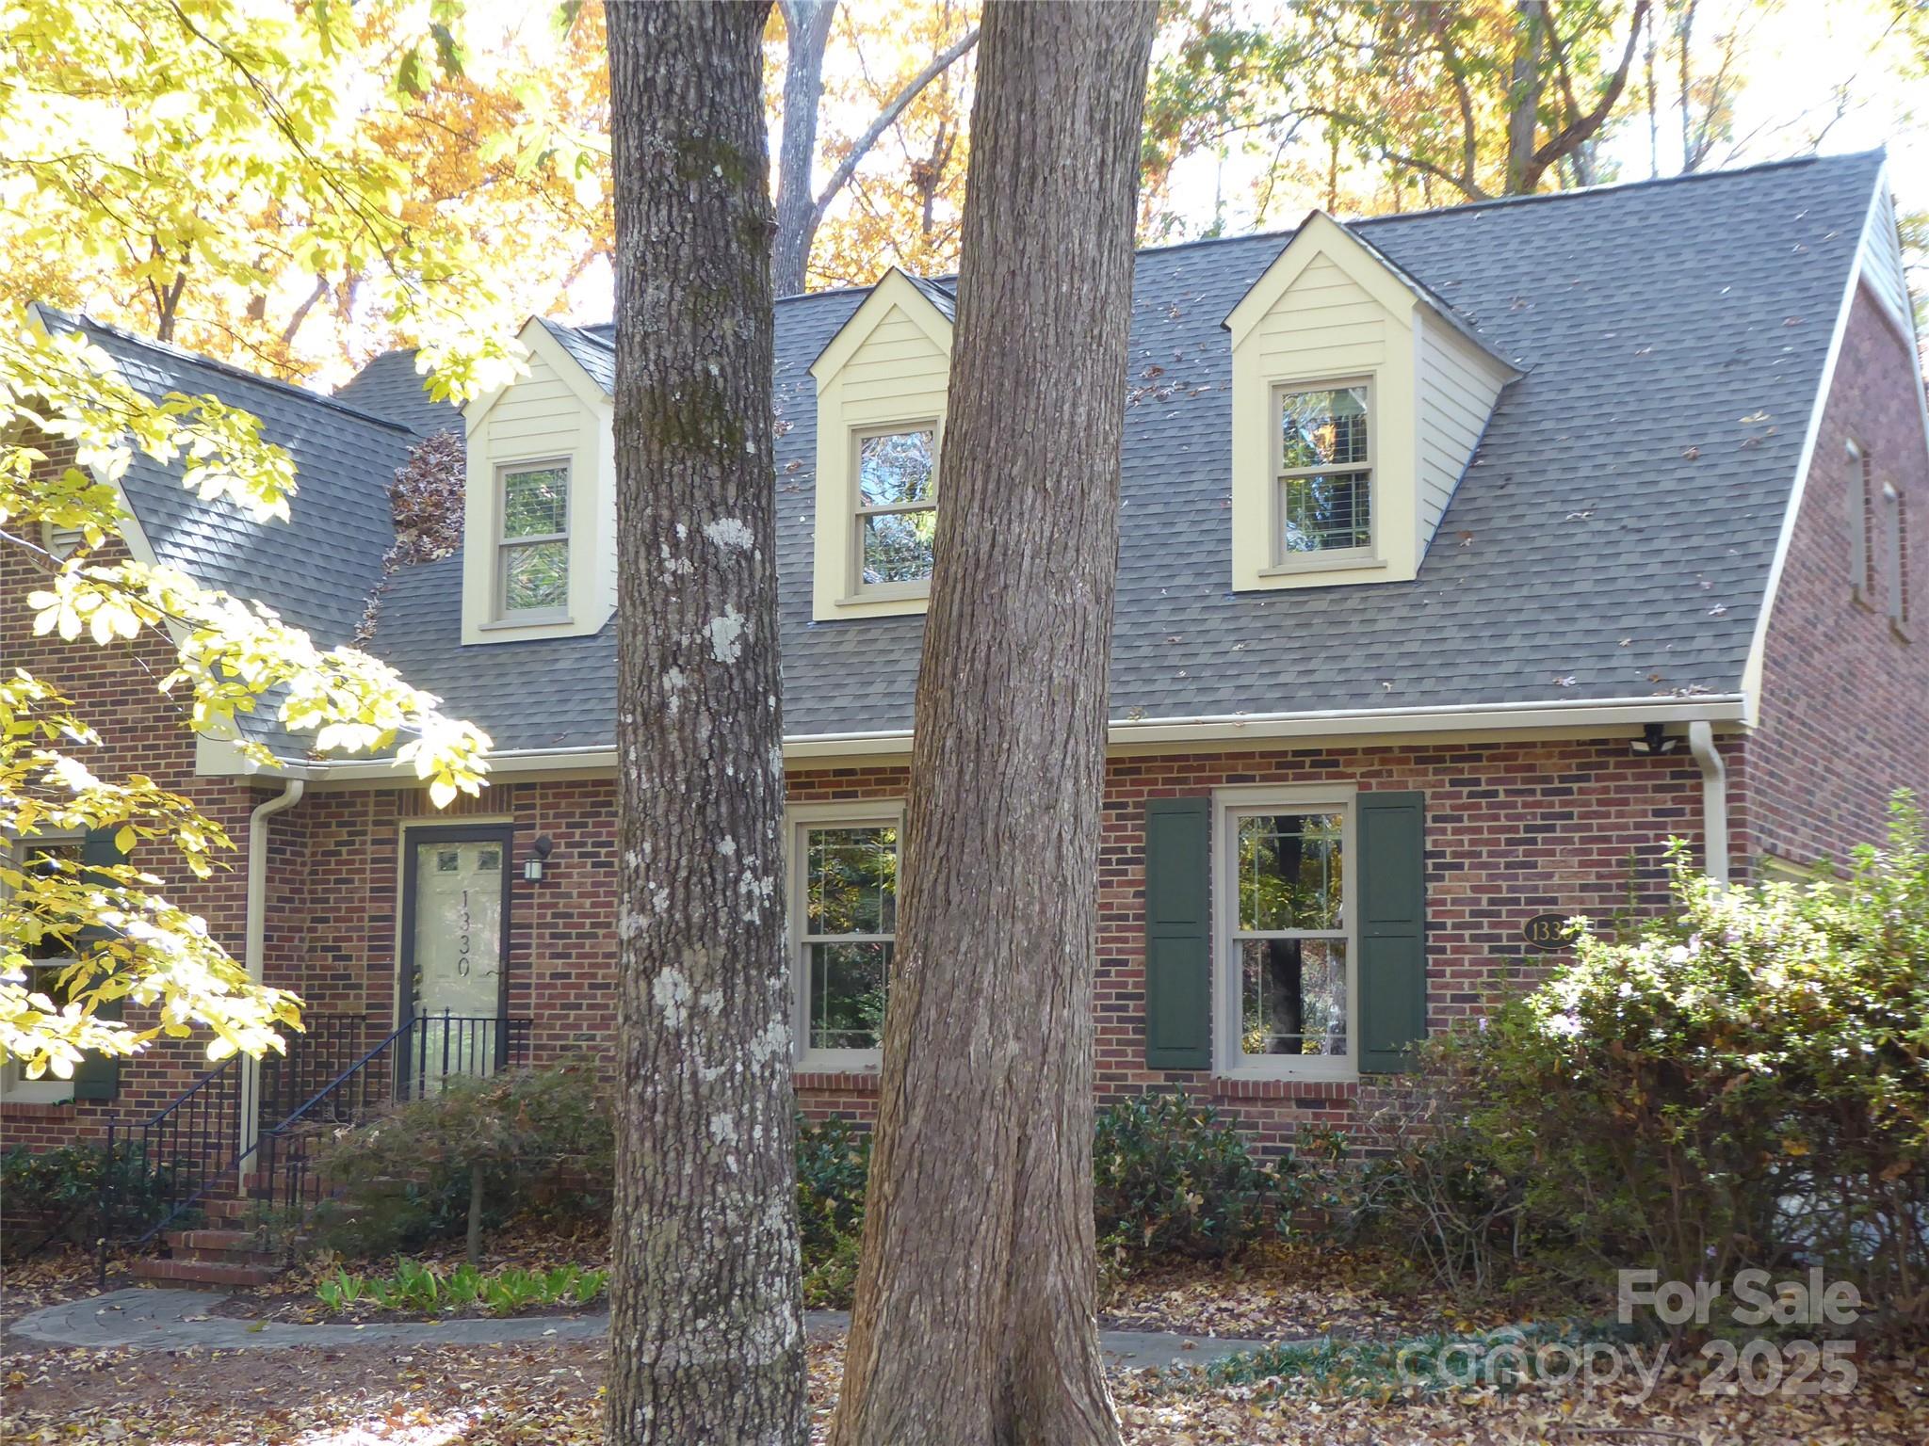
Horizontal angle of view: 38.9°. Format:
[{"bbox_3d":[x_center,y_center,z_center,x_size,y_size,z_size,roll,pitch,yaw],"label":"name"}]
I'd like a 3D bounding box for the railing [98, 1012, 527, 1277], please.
[{"bbox_3d":[-4.107,2.674,17.422,1.440,1.660,2.500,-3,-7,27],"label":"railing"}]

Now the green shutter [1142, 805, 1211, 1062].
[{"bbox_3d":[1.257,1.248,16.182,0.410,1.600,0.045,-3,-7,27],"label":"green shutter"}]

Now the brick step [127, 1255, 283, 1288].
[{"bbox_3d":[-4.514,3.344,16.594,1.200,0.160,0.340,-3,-7,27],"label":"brick step"}]

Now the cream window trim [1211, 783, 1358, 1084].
[{"bbox_3d":[1.881,1.221,15.905,0.900,1.710,0.120,-3,-7,27],"label":"cream window trim"}]

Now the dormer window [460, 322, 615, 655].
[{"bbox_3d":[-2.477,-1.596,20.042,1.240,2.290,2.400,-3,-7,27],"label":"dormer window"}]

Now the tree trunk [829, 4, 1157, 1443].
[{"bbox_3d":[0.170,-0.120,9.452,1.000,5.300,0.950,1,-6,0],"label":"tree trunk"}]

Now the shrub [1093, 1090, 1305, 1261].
[{"bbox_3d":[1.265,2.534,15.317,1.300,0.940,0.850,-3,-7,27],"label":"shrub"}]

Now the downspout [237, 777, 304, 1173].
[{"bbox_3d":[-4.722,1.836,18.553,0.460,2.980,0.220,-3,-7,27],"label":"downspout"}]

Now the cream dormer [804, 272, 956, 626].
[{"bbox_3d":[0.101,-1.748,19.461,1.280,2.380,2.600,-3,-8,27],"label":"cream dormer"}]

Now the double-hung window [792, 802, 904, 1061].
[{"bbox_3d":[-0.754,1.351,17.284,0.890,1.700,0.120,-3,-8,27],"label":"double-hung window"}]

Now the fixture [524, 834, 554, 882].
[{"bbox_3d":[-2.867,0.903,18.282,0.150,0.320,0.200,-3,-7,27],"label":"fixture"}]

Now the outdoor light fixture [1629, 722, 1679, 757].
[{"bbox_3d":[3.755,0.092,14.842,0.250,0.190,0.180,-3,-7,27],"label":"outdoor light fixture"}]

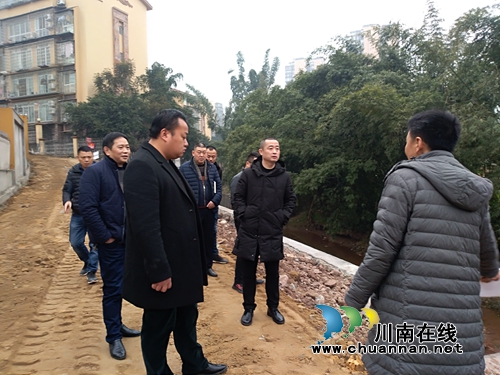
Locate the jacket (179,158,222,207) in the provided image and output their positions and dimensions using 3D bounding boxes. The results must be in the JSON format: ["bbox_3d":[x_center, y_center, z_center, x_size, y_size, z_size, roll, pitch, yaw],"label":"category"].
[{"bbox_3d":[-0.645,-0.052,4.844,0.560,0.650,0.360,-2,5,-17],"label":"jacket"}]

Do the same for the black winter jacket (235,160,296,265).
[{"bbox_3d":[0.136,0.207,3.531,0.580,0.950,0.360,0,5,4],"label":"black winter jacket"}]

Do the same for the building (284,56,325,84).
[{"bbox_3d":[38.888,-56.244,271.130,26.000,70.800,15.000,1,5,15],"label":"building"}]

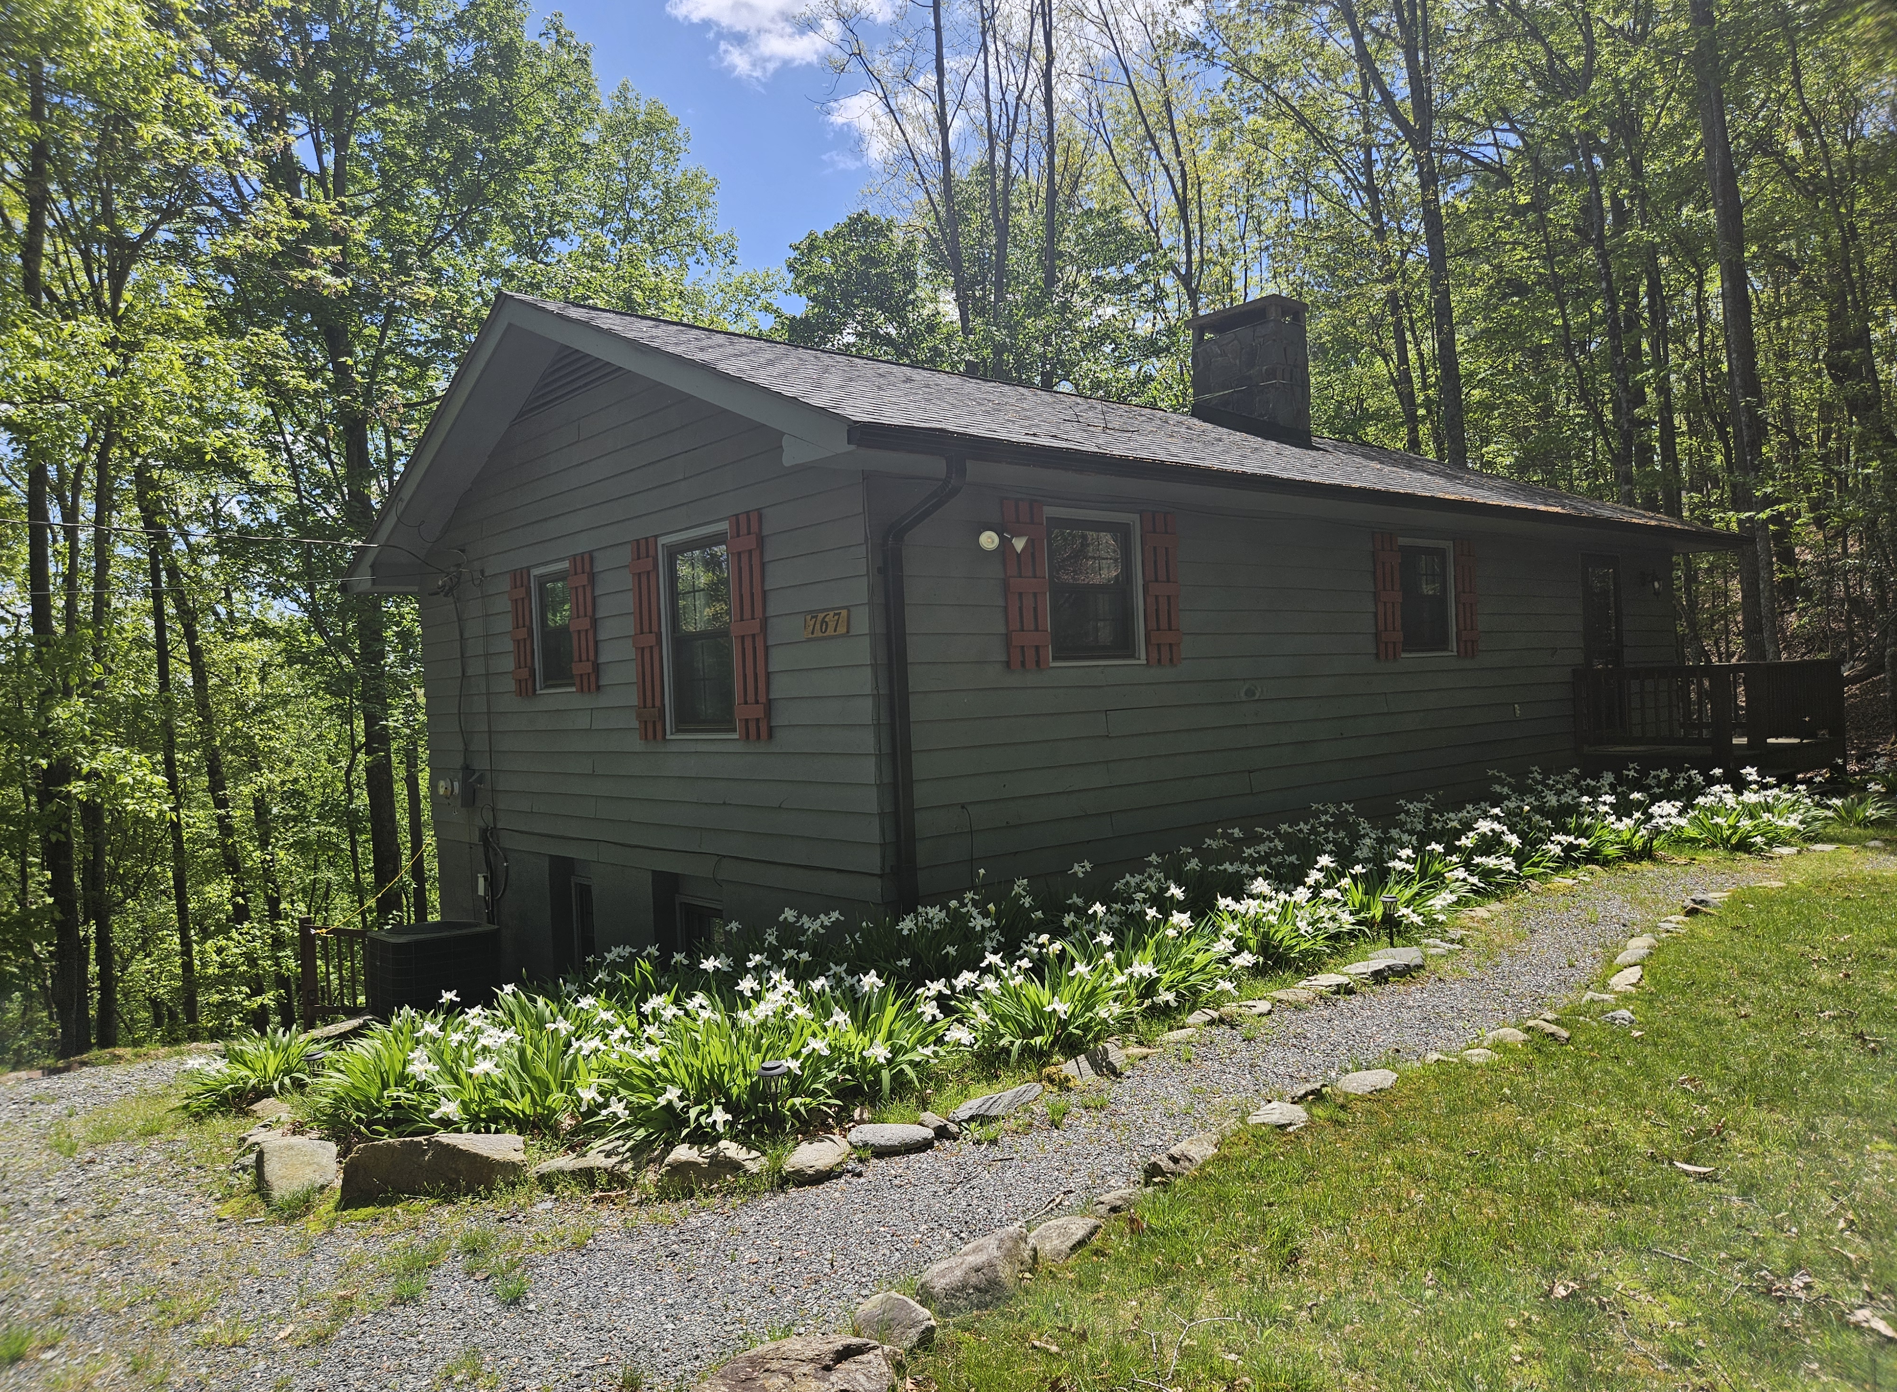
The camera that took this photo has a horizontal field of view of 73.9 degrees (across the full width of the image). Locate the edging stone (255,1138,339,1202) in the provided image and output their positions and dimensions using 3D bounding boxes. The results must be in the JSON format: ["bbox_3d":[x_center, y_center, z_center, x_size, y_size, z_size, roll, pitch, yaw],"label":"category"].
[{"bbox_3d":[-2.162,1.557,4.173,0.260,0.180,0.200,-3,0,-28],"label":"edging stone"}]

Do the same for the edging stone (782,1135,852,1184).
[{"bbox_3d":[-0.449,1.563,4.282,0.233,0.109,0.175,-3,0,-30],"label":"edging stone"}]

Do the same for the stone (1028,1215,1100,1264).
[{"bbox_3d":[0.330,1.540,3.593,0.237,0.067,0.137,-3,0,-40],"label":"stone"}]

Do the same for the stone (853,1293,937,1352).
[{"bbox_3d":[-0.126,1.452,2.955,0.190,0.100,0.140,-3,0,-18],"label":"stone"}]

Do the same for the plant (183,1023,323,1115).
[{"bbox_3d":[-2.948,1.533,5.347,0.580,0.340,0.480,-3,0,-29],"label":"plant"}]

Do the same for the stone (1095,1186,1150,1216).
[{"bbox_3d":[0.500,1.445,3.658,0.165,0.055,0.100,-3,0,-28],"label":"stone"}]

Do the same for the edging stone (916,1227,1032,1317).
[{"bbox_3d":[0.071,1.528,3.389,0.339,0.135,0.203,-3,0,-38],"label":"edging stone"}]

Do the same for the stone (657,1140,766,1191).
[{"bbox_3d":[-0.811,1.592,4.308,0.365,0.123,0.204,-3,0,5],"label":"stone"}]

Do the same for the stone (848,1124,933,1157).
[{"bbox_3d":[-0.201,1.578,4.500,0.314,0.056,0.182,-3,0,-18],"label":"stone"}]

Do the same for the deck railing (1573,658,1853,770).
[{"bbox_3d":[8.690,0.145,14.340,3.700,1.030,1.450,-3,0,-41],"label":"deck railing"}]

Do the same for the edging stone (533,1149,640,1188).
[{"bbox_3d":[-1.260,1.633,4.381,0.365,0.083,0.197,-3,0,5],"label":"edging stone"}]

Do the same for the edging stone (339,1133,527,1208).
[{"bbox_3d":[-1.678,1.527,4.175,0.550,0.200,0.260,-3,0,-9],"label":"edging stone"}]

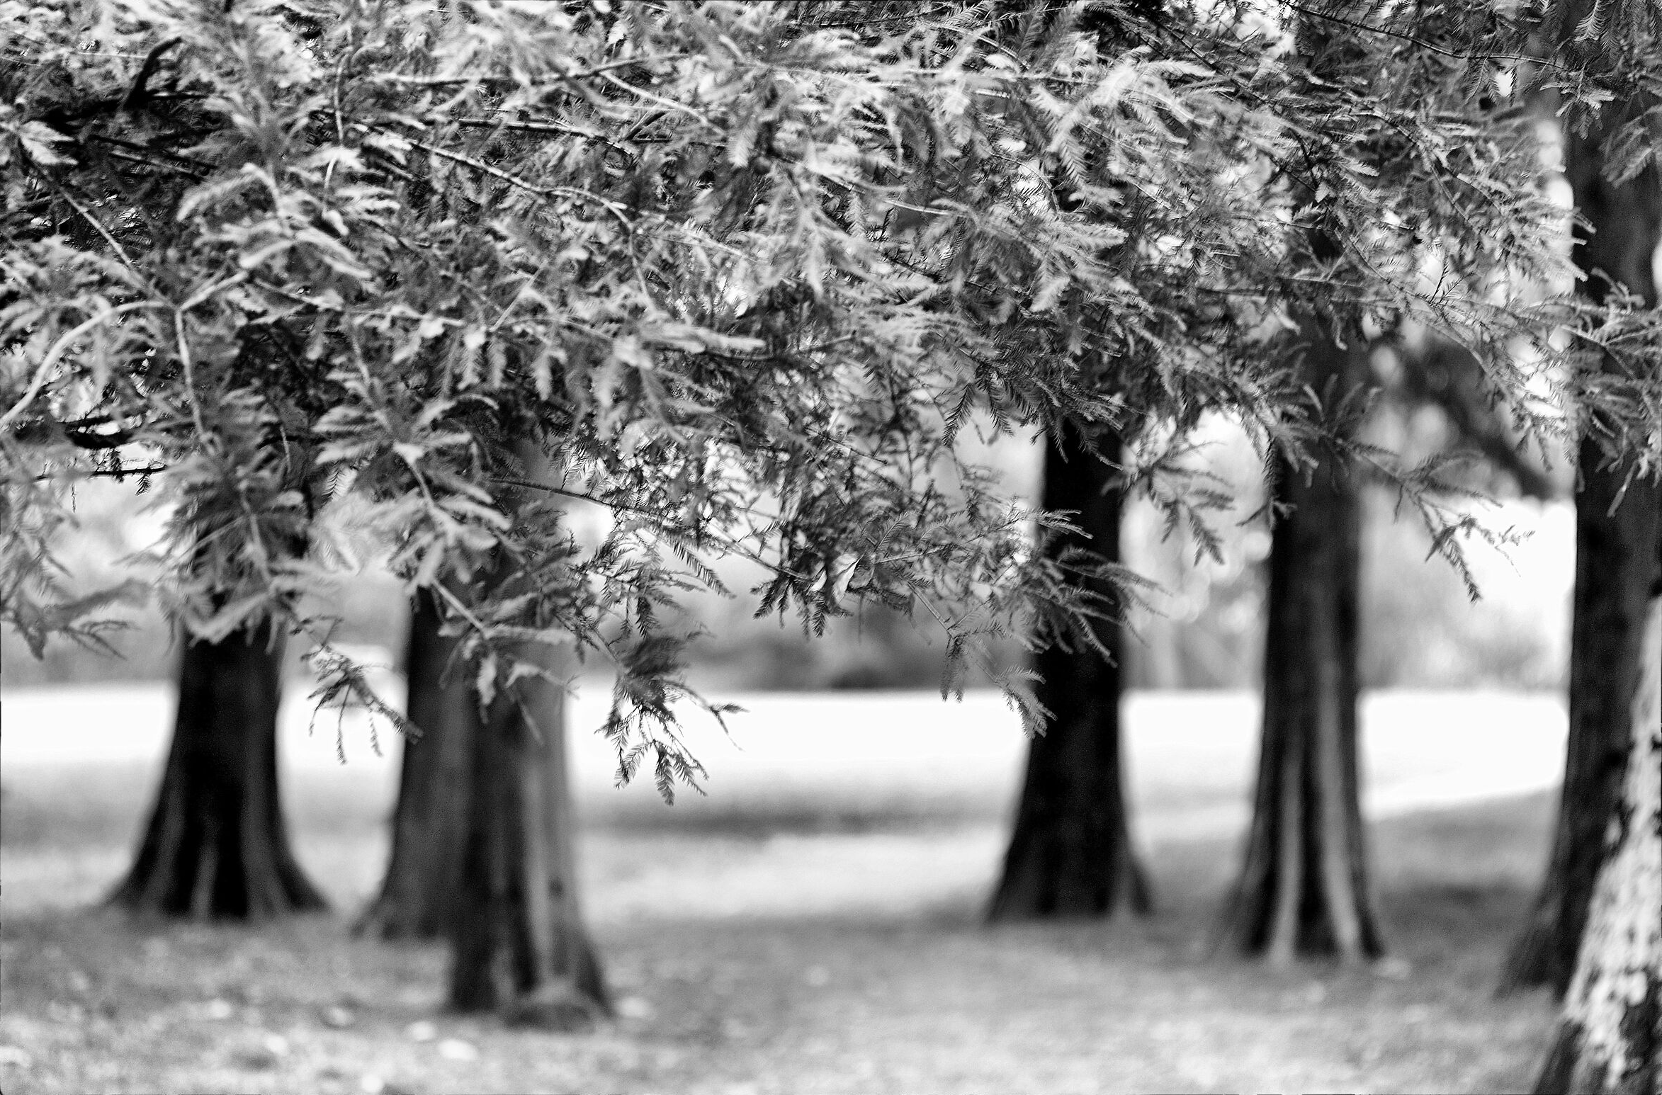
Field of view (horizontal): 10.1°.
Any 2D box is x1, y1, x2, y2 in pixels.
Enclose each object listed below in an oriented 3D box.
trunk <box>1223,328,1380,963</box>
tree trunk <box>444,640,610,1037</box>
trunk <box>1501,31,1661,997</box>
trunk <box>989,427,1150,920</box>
[{"bbox_3d":[1.804,0.375,36.000,0.607,2.480,0.588,0,0,0],"label":"trunk"},{"bbox_3d":[-1.017,0.961,31.500,0.549,1.324,0.532,0,0,0],"label":"tree trunk"},{"bbox_3d":[2.704,-0.121,33.500,0.621,3.517,0.603,0,0,0],"label":"trunk"},{"bbox_3d":[1.017,0.535,40.000,0.691,2.143,0.670,0,0,0],"label":"trunk"}]

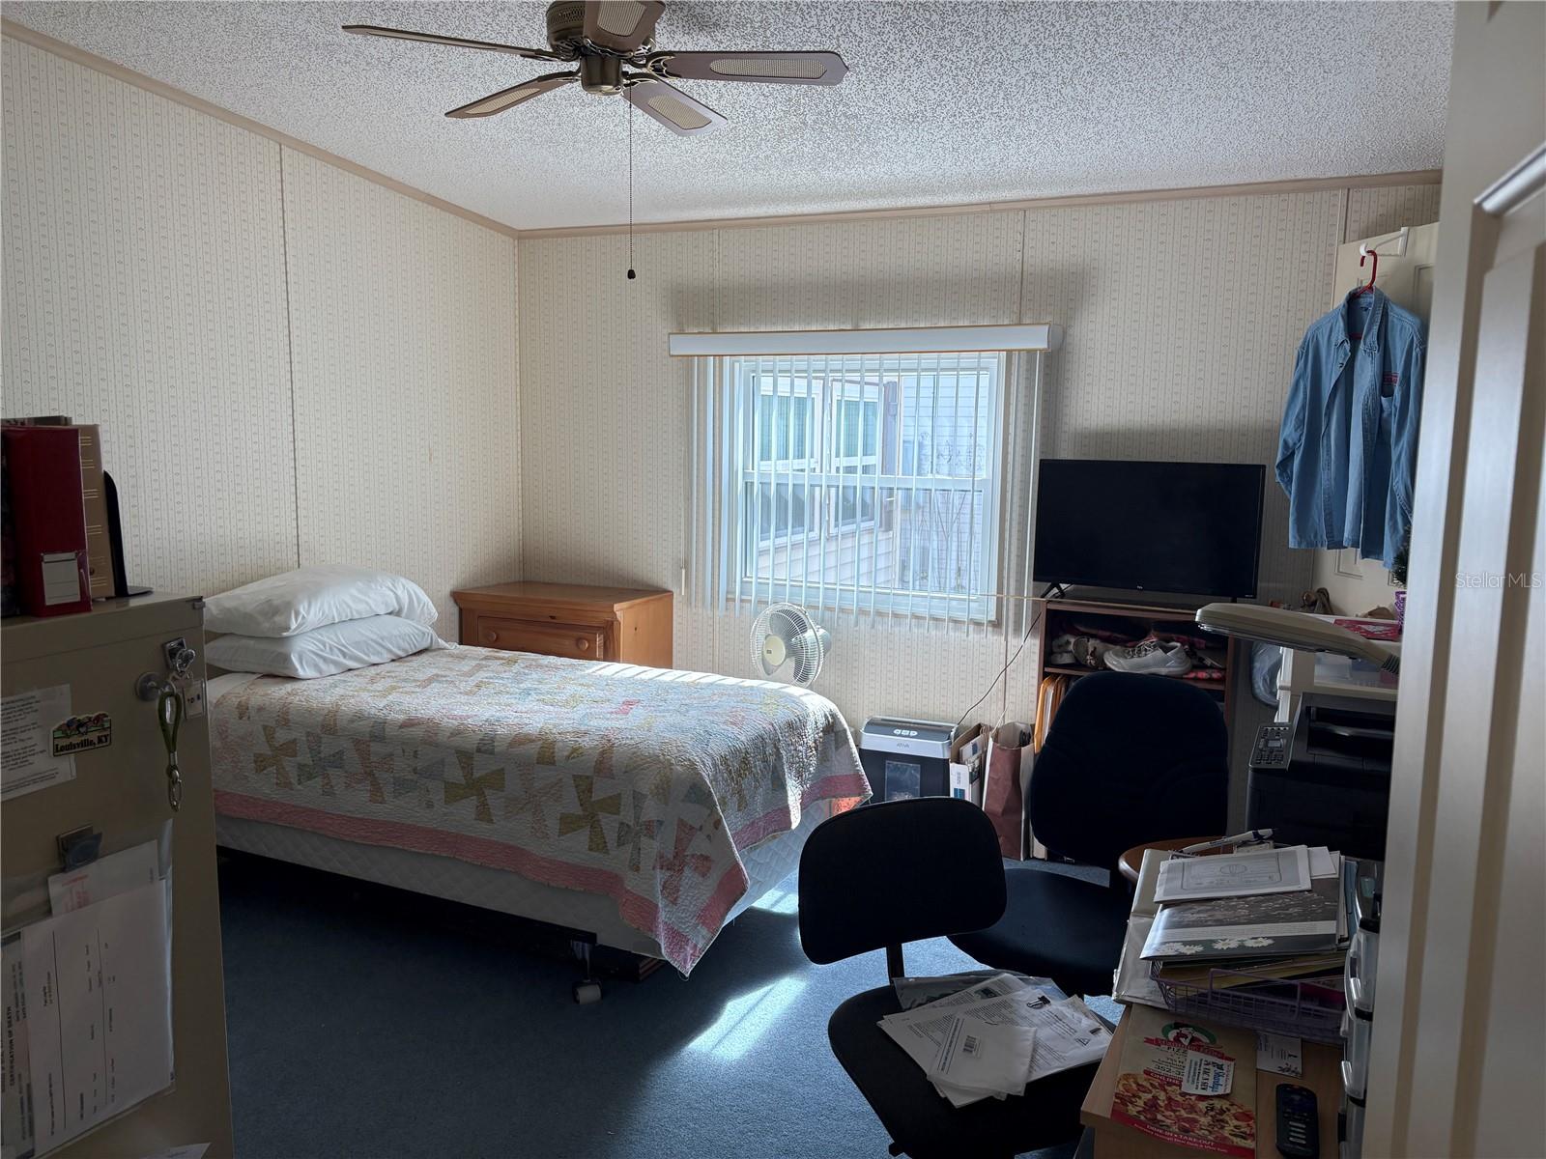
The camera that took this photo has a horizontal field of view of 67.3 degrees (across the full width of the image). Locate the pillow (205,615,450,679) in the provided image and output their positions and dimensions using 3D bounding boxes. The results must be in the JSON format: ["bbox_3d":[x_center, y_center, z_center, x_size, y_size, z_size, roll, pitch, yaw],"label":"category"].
[{"bbox_3d":[-1.474,0.208,3.933,0.416,0.168,0.700,4,9,25],"label":"pillow"}]

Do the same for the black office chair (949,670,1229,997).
[{"bbox_3d":[0.688,0.708,2.436,0.579,0.949,0.670,6,9,31],"label":"black office chair"}]

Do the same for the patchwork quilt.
[{"bbox_3d":[-0.822,0.665,3.620,1.903,0.665,1.066,4,9,25],"label":"patchwork quilt"}]

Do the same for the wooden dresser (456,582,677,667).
[{"bbox_3d":[-0.870,0.437,4.837,0.751,0.779,0.426,5,9,27],"label":"wooden dresser"}]

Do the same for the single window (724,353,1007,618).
[{"bbox_3d":[0.330,-0.367,4.472,1.127,1.005,0.081,4,9,25],"label":"single window"}]

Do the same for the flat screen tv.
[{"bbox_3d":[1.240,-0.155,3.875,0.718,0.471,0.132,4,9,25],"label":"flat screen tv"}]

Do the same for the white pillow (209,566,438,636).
[{"bbox_3d":[-1.478,0.065,3.888,0.426,0.178,0.690,4,9,25],"label":"white pillow"}]

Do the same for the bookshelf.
[{"bbox_3d":[1.241,0.524,3.987,0.620,0.901,0.274,4,9,25],"label":"bookshelf"}]

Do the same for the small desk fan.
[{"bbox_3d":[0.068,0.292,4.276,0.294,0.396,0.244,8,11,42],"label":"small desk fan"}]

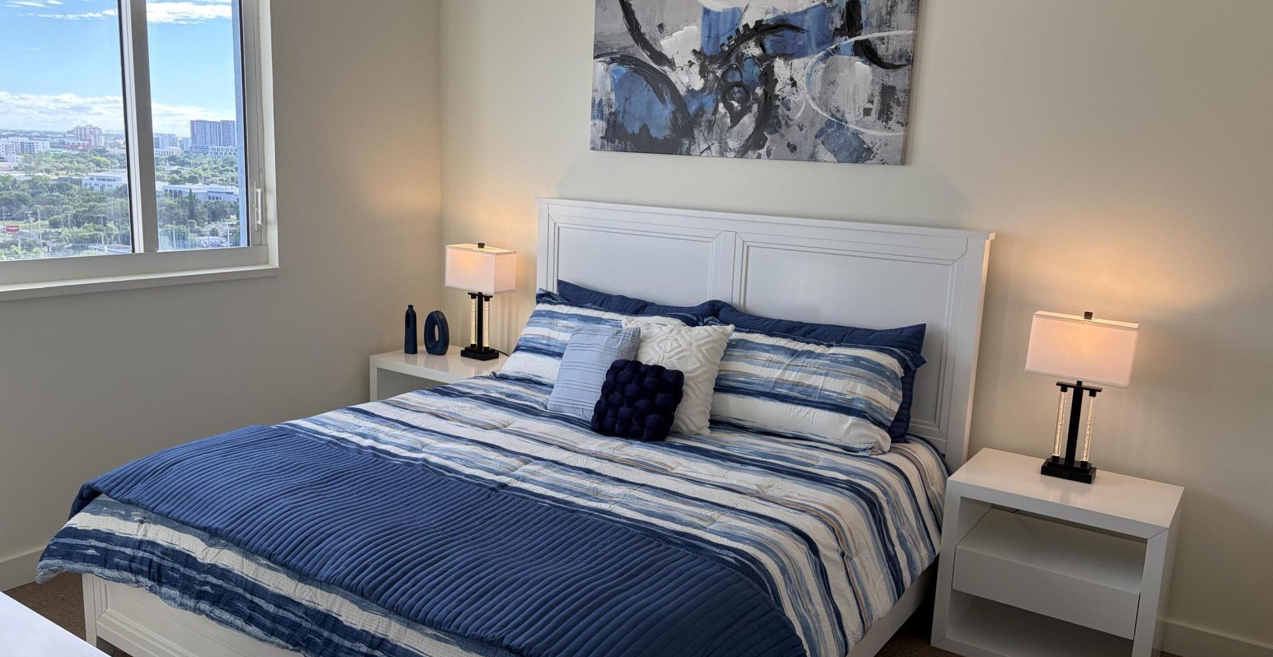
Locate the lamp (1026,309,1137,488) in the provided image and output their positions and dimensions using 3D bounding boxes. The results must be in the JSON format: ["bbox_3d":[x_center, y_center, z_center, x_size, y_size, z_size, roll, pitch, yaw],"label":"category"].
[{"bbox_3d":[1.472,0.222,3.187,0.311,0.558,0.150,9,13,33],"label":"lamp"}]

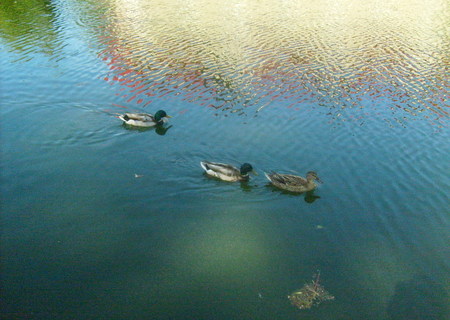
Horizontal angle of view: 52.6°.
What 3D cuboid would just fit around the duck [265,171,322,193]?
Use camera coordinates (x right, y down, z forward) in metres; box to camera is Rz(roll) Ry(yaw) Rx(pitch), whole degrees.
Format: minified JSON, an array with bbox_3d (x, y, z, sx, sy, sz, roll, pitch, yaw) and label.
[{"bbox_3d":[0.523,0.143,3.455,0.455,0.185,0.175,10,33,16],"label":"duck"}]

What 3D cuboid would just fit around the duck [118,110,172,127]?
[{"bbox_3d":[-0.761,-0.419,4.360,0.490,0.180,0.175,1,32,2],"label":"duck"}]

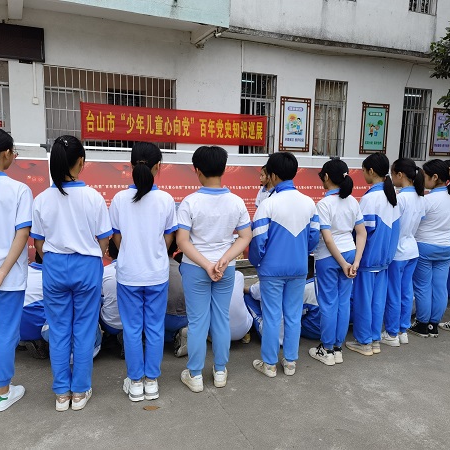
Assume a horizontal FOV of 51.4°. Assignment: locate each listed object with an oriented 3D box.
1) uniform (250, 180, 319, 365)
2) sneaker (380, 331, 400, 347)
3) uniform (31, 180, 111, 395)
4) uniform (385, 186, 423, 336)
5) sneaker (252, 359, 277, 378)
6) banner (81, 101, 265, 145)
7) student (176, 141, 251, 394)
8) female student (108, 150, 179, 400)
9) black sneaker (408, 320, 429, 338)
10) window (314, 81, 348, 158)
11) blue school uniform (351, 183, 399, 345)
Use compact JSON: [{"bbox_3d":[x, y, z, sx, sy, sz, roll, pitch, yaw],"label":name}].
[{"bbox_3d":[0.375,0.315,3.171,0.450,1.220,0.280,-2,9,-20],"label":"uniform"},{"bbox_3d":[1.341,0.906,3.810,0.090,0.100,0.240,-5,11,-36],"label":"sneaker"},{"bbox_3d":[-0.888,0.366,2.712,0.440,1.200,0.280,1,9,-4],"label":"uniform"},{"bbox_3d":[1.406,0.301,3.784,0.410,1.224,0.280,-4,10,-32],"label":"uniform"},{"bbox_3d":[0.282,0.968,3.241,0.090,0.100,0.245,-4,10,-34],"label":"sneaker"},{"bbox_3d":[-0.889,-2.054,9.800,4.074,0.690,0.050,-3,9,-26],"label":"banner"},{"bbox_3d":[-0.095,0.277,2.967,0.460,1.530,0.330,0,9,-8],"label":"student"},{"bbox_3d":[-0.479,0.289,2.817,0.400,1.540,0.290,0,9,-6],"label":"female student"},{"bbox_3d":[1.667,0.868,4.018,0.090,0.130,0.240,-3,10,-28],"label":"black sneaker"},{"bbox_3d":[2.525,-2.535,11.198,0.879,1.785,0.120,-2,9,-20],"label":"window"},{"bbox_3d":[1.126,0.285,3.544,0.400,1.220,0.290,-4,11,-33],"label":"blue school uniform"}]

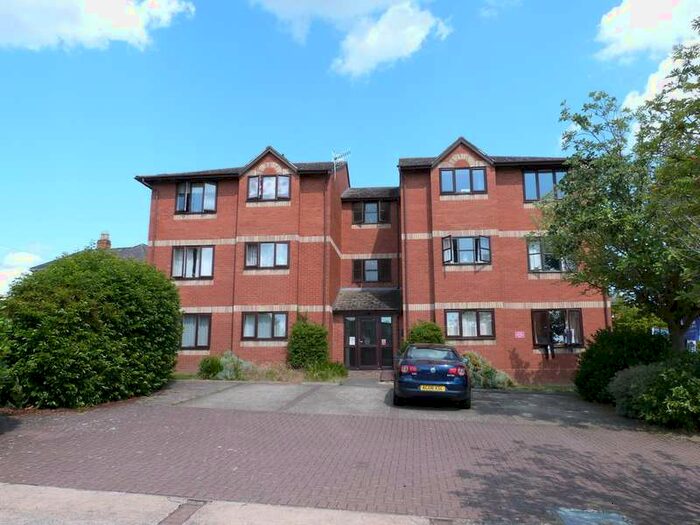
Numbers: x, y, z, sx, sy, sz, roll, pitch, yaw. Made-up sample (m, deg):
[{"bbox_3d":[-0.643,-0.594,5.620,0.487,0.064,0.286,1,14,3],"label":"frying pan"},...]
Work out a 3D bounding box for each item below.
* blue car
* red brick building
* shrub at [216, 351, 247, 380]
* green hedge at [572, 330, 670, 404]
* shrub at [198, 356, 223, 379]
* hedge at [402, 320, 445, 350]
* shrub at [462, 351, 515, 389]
[{"bbox_3d":[2.140,2.880,13.226,1.810,1.440,4.400,1,-9,8],"label":"blue car"},{"bbox_3d":[0.962,0.135,22.736,18.000,9.950,9.000,-1,-11,7],"label":"red brick building"},{"bbox_3d":[-4.009,3.464,17.104,1.000,0.960,0.900,-1,-11,7],"label":"shrub"},{"bbox_3d":[7.412,2.727,13.817,2.400,1.900,2.100,-1,-11,7],"label":"green hedge"},{"bbox_3d":[-4.740,3.576,17.290,0.850,0.730,0.750,-1,-11,7],"label":"shrub"},{"bbox_3d":[2.438,3.035,17.084,1.450,2.090,1.300,-1,-11,7],"label":"hedge"},{"bbox_3d":[4.407,3.457,16.169,1.700,1.090,1.200,-1,-11,7],"label":"shrub"}]

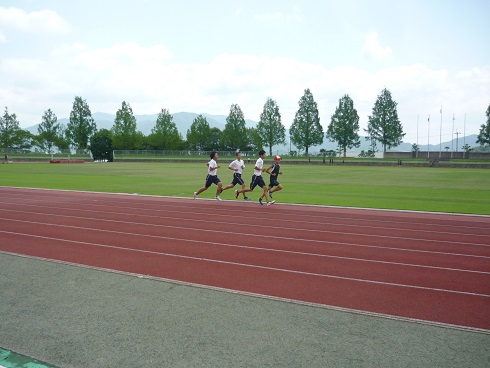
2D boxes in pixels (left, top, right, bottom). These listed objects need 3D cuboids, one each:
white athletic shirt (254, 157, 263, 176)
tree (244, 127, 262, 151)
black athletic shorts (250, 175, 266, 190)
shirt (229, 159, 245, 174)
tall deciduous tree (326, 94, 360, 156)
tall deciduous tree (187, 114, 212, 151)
[{"bbox_3d":[0.443,-0.532,14.800,0.280,0.580,0.410,2,3,20],"label":"white athletic shirt"},{"bbox_3d":[2.273,-11.834,125.000,5.349,7.087,5.349,1,3,0],"label":"tree"},{"bbox_3d":[0.424,-0.032,14.800,0.460,0.490,0.360,2,4,25],"label":"black athletic shorts"},{"bbox_3d":[-0.250,-0.561,15.600,0.300,0.500,0.460,3,4,40],"label":"shirt"},{"bbox_3d":[24.782,-14.581,117.000,8.261,15.645,8.261,1,3,0],"label":"tall deciduous tree"},{"bbox_3d":[-12.131,-13.263,126.000,7.000,10.800,7.000,1,3,0],"label":"tall deciduous tree"}]

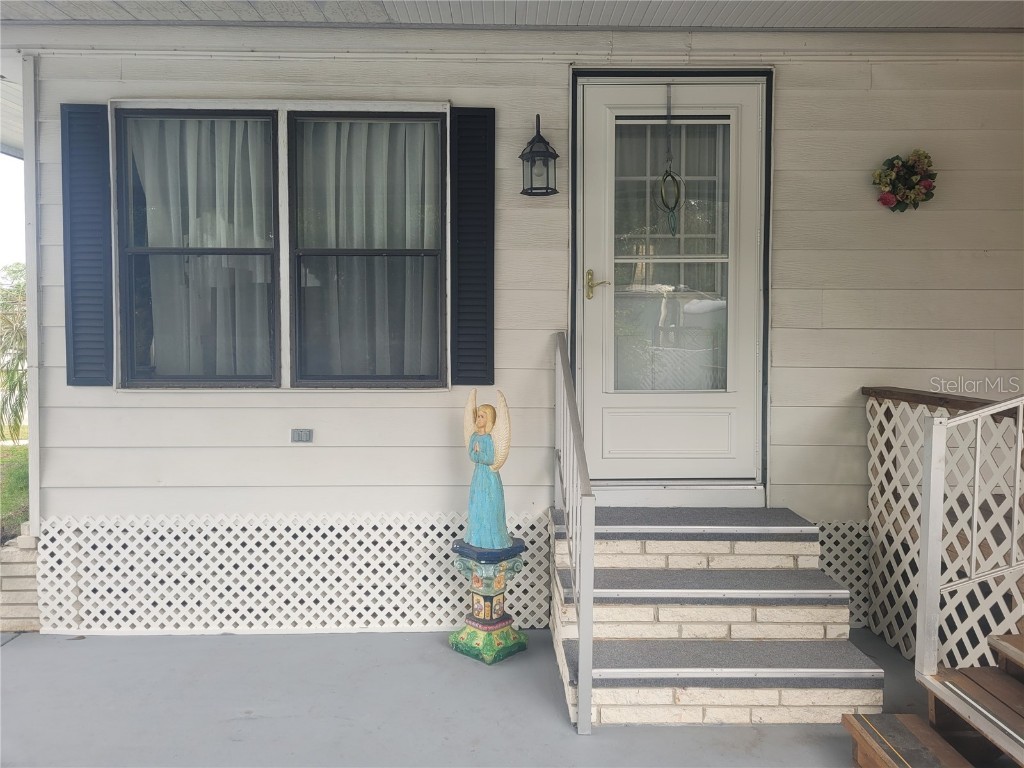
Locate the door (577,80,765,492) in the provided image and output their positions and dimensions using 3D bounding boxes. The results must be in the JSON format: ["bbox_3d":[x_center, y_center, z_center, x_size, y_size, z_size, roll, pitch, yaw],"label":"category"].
[{"bbox_3d":[0.817,-0.536,3.928,0.961,2.038,0.060,0,3,-1],"label":"door"}]

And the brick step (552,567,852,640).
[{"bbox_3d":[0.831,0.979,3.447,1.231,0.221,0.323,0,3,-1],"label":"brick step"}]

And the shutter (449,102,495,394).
[{"bbox_3d":[-0.199,-0.696,3.895,0.224,1.389,0.030,0,3,-1],"label":"shutter"}]

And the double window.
[{"bbox_3d":[-1.167,-0.684,3.890,1.652,1.390,0.080,0,3,-1],"label":"double window"}]

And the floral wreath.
[{"bbox_3d":[1.982,-1.024,3.880,0.326,0.310,0.100,0,3,-1],"label":"floral wreath"}]

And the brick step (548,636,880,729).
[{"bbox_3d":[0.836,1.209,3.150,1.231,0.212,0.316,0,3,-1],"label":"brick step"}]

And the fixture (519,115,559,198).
[{"bbox_3d":[0.132,-1.123,3.780,0.197,0.400,0.230,0,3,-1],"label":"fixture"}]

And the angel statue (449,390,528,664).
[{"bbox_3d":[-0.106,0.659,3.722,0.290,1.257,0.290,2,3,39],"label":"angel statue"}]

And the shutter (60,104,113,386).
[{"bbox_3d":[-2.135,-0.697,3.864,0.238,1.399,0.030,0,3,-1],"label":"shutter"}]

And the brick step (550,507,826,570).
[{"bbox_3d":[0.826,0.752,3.791,1.231,0.203,0.401,0,3,-1],"label":"brick step"}]

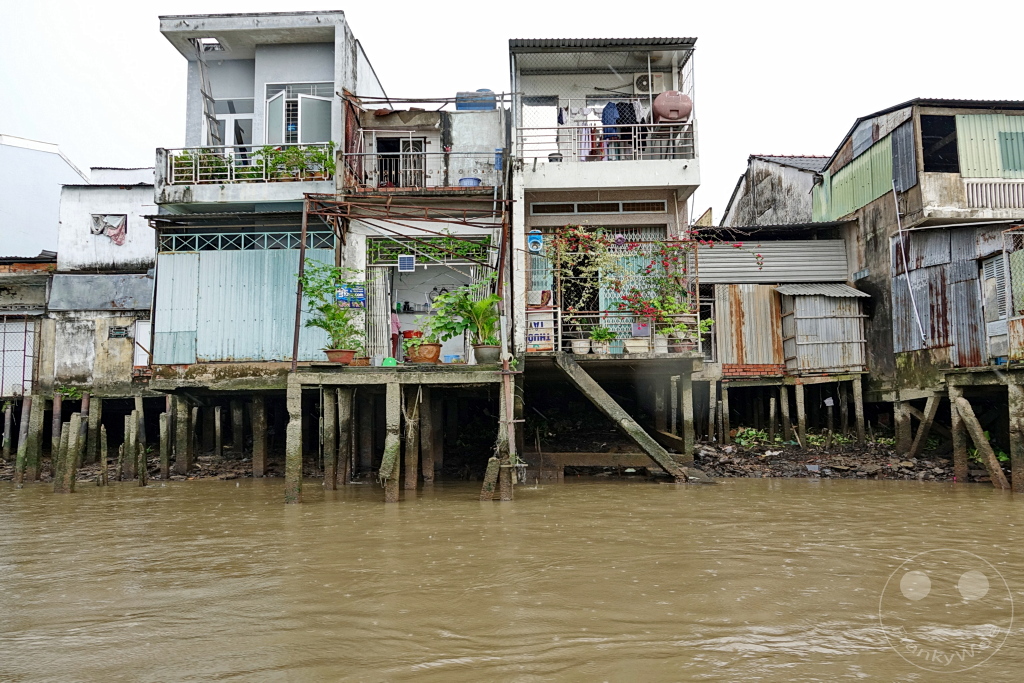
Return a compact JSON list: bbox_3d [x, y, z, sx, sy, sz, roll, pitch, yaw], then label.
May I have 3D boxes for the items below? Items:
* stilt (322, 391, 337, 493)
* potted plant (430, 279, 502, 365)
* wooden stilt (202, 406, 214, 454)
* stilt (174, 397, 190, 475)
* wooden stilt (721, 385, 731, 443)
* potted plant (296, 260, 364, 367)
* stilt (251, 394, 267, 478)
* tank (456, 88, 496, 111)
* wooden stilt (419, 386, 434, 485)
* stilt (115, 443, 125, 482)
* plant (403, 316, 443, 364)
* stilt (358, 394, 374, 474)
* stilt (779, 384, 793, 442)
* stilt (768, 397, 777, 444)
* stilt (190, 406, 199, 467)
[{"bbox_3d":[-4.117,2.188,15.400,0.220,2.305,0.210,-1,-5,2],"label":"stilt"},{"bbox_3d":[-0.840,-0.355,12.600,1.220,1.500,1.050,-1,-5,0],"label":"potted plant"},{"bbox_3d":[-8.655,2.514,19.500,0.220,1.420,0.210,-1,-5,2],"label":"wooden stilt"},{"bbox_3d":[-7.614,2.170,15.800,0.260,1.825,0.260,-1,-5,0],"label":"stilt"},{"bbox_3d":[5.598,1.903,17.800,0.140,1.555,0.140,-1,-5,2],"label":"wooden stilt"},{"bbox_3d":[-3.416,-0.580,13.044,1.150,2.042,0.950,-1,-5,1],"label":"potted plant"},{"bbox_3d":[-5.818,2.196,15.700,0.260,1.918,0.260,-1,-5,0],"label":"stilt"},{"bbox_3d":[-0.945,-6.327,18.033,1.040,0.713,0.660,-1,-5,1],"label":"tank"},{"bbox_3d":[-2.023,2.240,16.400,0.220,2.300,0.210,-3,-5,2],"label":"wooden stilt"},{"bbox_3d":[-9.749,2.994,17.000,0.120,0.925,0.120,-1,-5,2],"label":"stilt"},{"bbox_3d":[-1.696,-0.020,12.942,0.740,0.914,0.660,-1,-5,1],"label":"plant"},{"bbox_3d":[-3.292,2.089,15.500,0.260,1.779,0.260,-1,-5,0],"label":"stilt"},{"bbox_3d":[6.876,1.810,17.100,0.170,1.447,0.170,-1,-5,0],"label":"stilt"},{"bbox_3d":[6.563,1.978,17.200,0.130,1.140,0.130,3,-5,0],"label":"stilt"},{"bbox_3d":[-7.987,2.368,17.200,0.150,1.468,0.150,-1,-5,0],"label":"stilt"}]

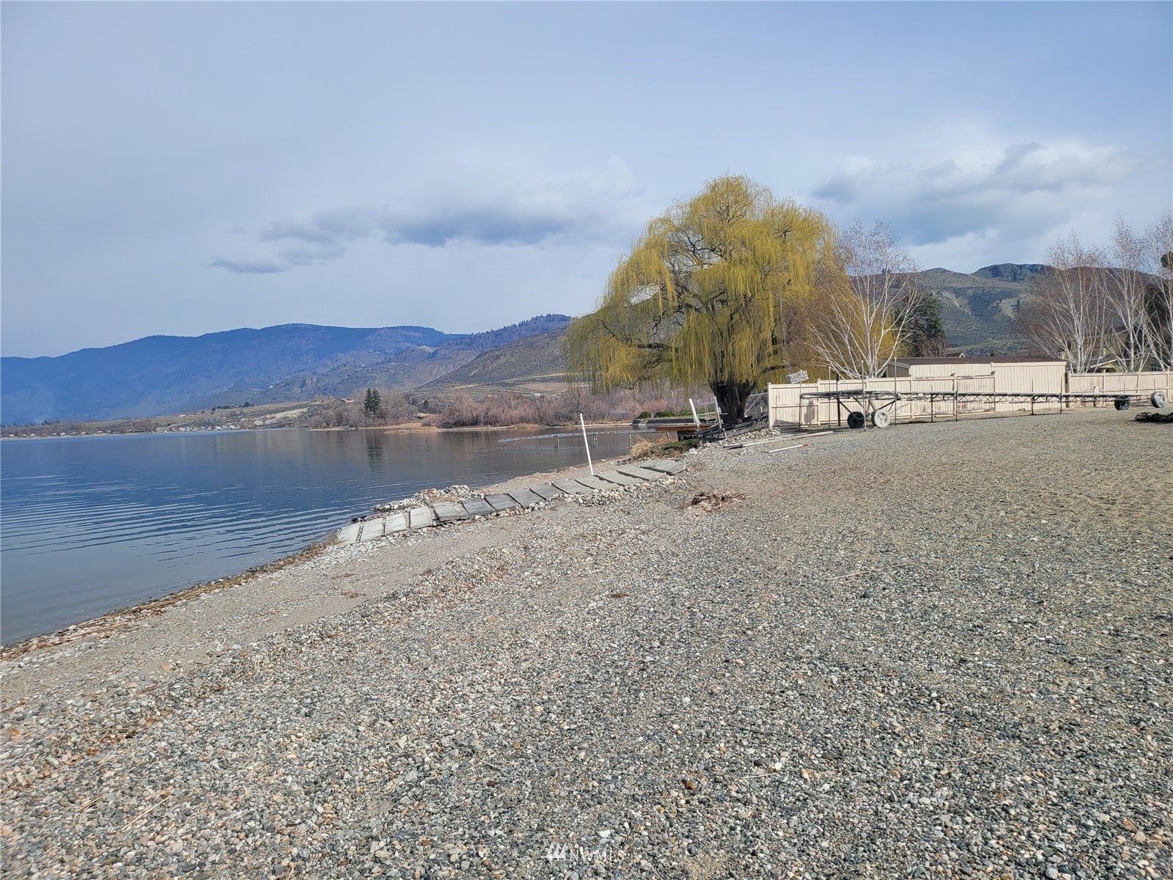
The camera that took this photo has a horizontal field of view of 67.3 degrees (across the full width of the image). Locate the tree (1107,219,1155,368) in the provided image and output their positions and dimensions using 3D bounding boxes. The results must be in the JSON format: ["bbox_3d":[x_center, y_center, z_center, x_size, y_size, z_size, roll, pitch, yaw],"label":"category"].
[{"bbox_3d":[30.166,-6.977,48.626,2.900,10.321,2.900,-2,1,0],"label":"tree"}]

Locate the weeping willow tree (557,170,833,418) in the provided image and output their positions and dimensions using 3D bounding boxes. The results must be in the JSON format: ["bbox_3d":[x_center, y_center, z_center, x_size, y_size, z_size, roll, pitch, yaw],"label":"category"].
[{"bbox_3d":[5.464,-6.504,42.143,12.300,11.772,11.800,-2,1,0],"label":"weeping willow tree"}]

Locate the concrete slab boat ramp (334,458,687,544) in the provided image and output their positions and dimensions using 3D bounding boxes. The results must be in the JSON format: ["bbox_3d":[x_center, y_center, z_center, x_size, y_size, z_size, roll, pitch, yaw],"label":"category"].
[{"bbox_3d":[-1.702,1.479,20.344,8.200,0.280,2.500,-11,5,-11],"label":"concrete slab boat ramp"}]

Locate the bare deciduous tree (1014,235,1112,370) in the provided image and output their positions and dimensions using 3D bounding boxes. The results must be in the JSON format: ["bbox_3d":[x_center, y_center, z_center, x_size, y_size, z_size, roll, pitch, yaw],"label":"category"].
[{"bbox_3d":[26.300,-6.417,48.117,5.100,9.591,4.900,-2,1,0],"label":"bare deciduous tree"}]

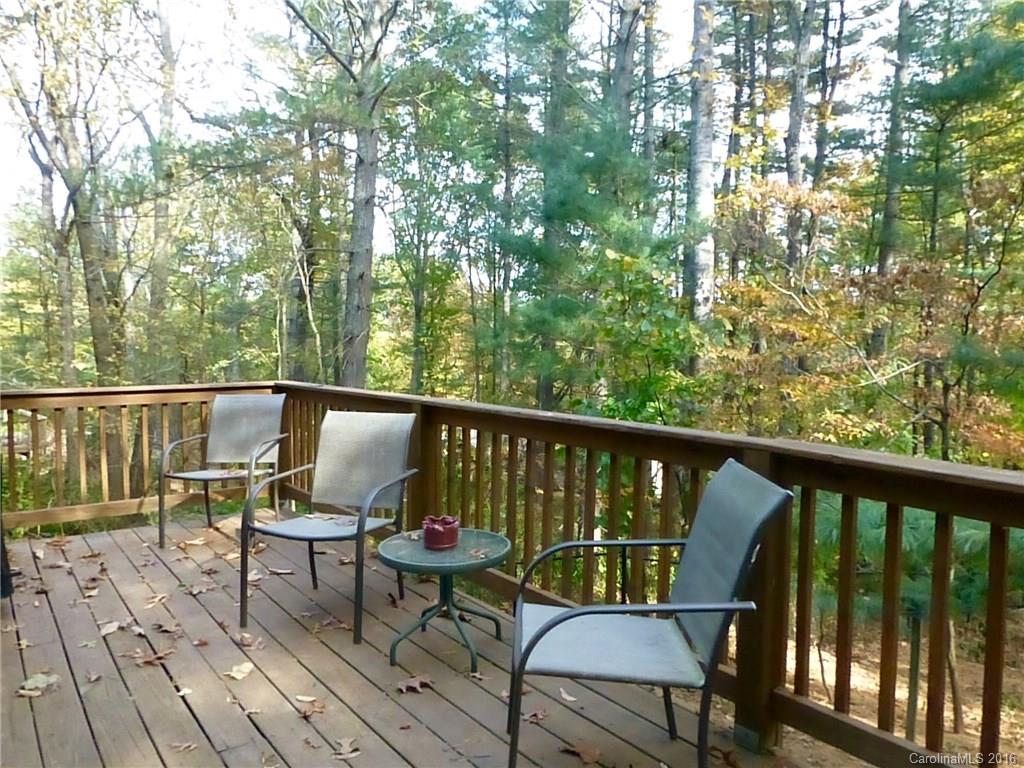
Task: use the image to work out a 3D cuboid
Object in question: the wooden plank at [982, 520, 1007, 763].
[{"bbox_3d":[1.191,0.653,1.752,0.034,0.680,0.034,-2,4,-39],"label":"wooden plank"}]

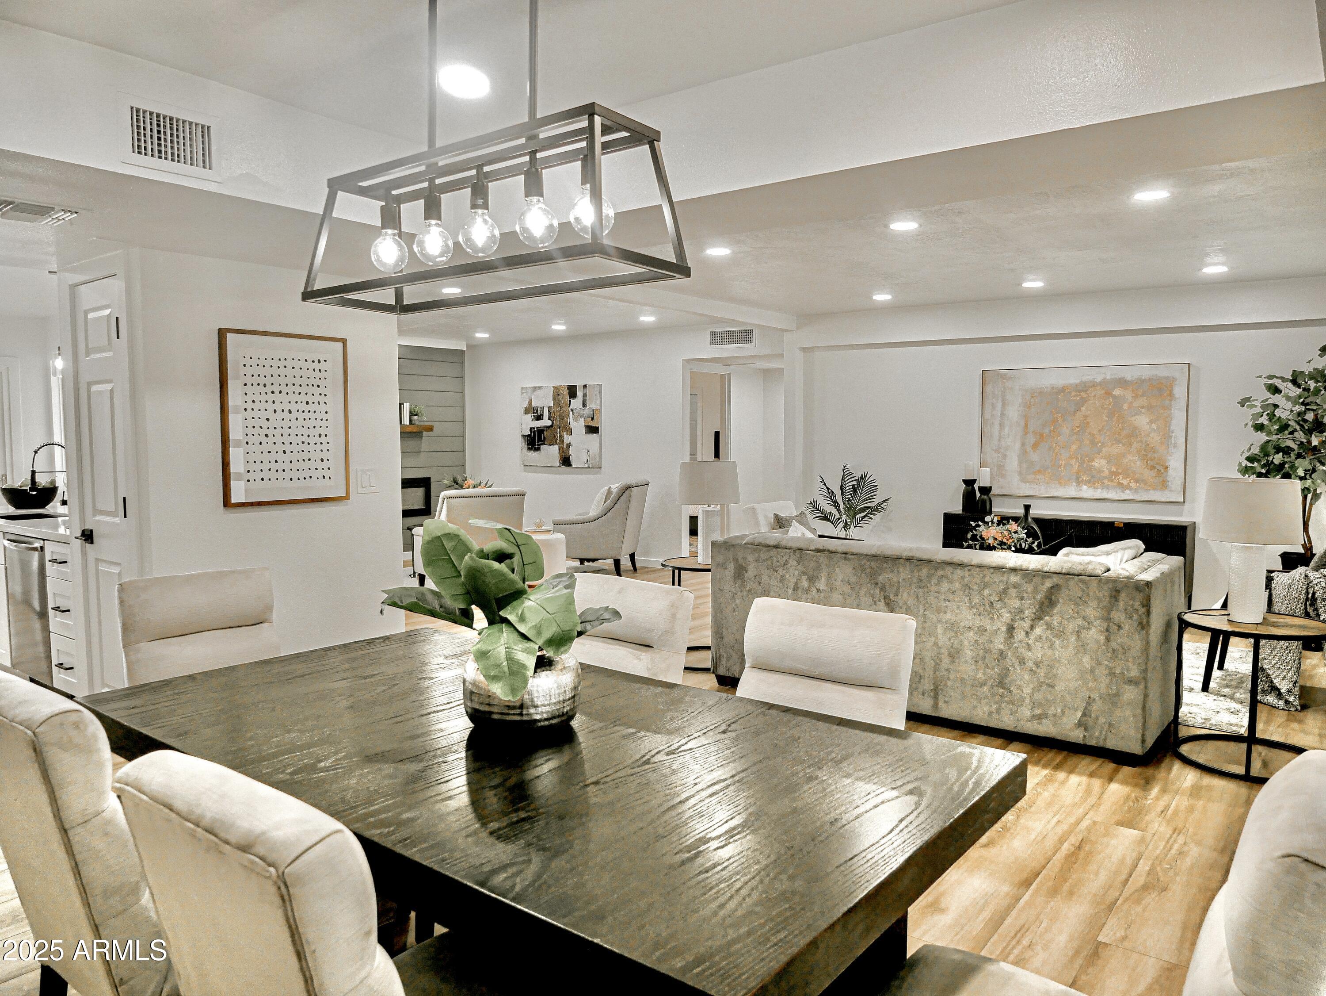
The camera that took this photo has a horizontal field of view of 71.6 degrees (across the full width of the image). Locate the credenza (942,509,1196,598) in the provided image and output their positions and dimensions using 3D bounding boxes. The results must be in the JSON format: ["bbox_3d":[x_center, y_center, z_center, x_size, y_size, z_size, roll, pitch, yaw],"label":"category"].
[{"bbox_3d":[3.122,0.517,7.210,1.750,0.730,0.390,3,5,36],"label":"credenza"}]

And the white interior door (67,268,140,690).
[{"bbox_3d":[-2.433,0.083,4.018,0.460,2.050,0.060,3,5,36],"label":"white interior door"}]

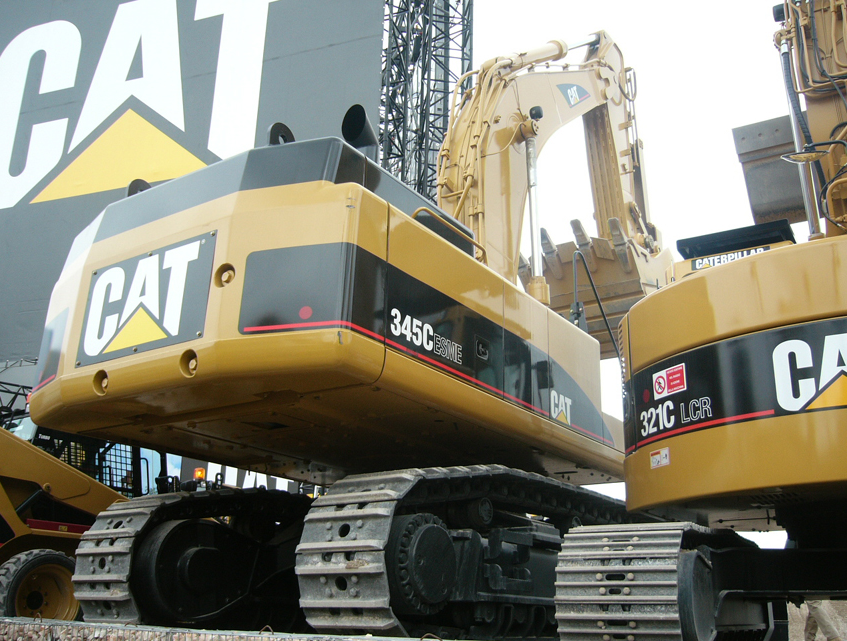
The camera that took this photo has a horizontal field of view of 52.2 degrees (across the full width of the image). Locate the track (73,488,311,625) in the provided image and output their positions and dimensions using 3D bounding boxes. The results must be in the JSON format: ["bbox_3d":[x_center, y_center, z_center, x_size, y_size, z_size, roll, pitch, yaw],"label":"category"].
[{"bbox_3d":[-0.757,2.540,8.416,0.680,1.306,5.550,-12,-24,34],"label":"track"}]

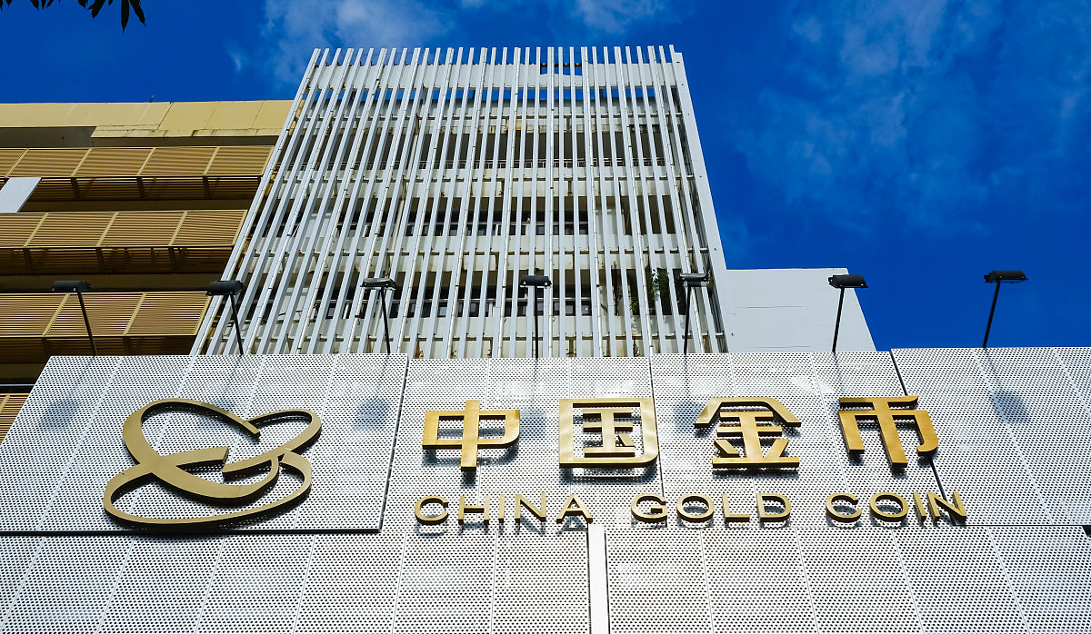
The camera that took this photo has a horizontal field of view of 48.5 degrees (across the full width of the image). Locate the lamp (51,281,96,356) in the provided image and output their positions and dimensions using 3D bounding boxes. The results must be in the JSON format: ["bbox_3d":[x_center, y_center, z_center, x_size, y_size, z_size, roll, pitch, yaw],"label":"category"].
[{"bbox_3d":[-6.223,0.045,16.173,0.532,0.241,1.100,0,-55,1],"label":"lamp"}]

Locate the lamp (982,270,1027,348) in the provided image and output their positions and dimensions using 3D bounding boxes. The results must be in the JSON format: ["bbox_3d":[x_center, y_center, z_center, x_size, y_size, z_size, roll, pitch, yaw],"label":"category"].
[{"bbox_3d":[6.015,-0.073,16.014,0.564,0.289,1.100,0,-55,1],"label":"lamp"}]

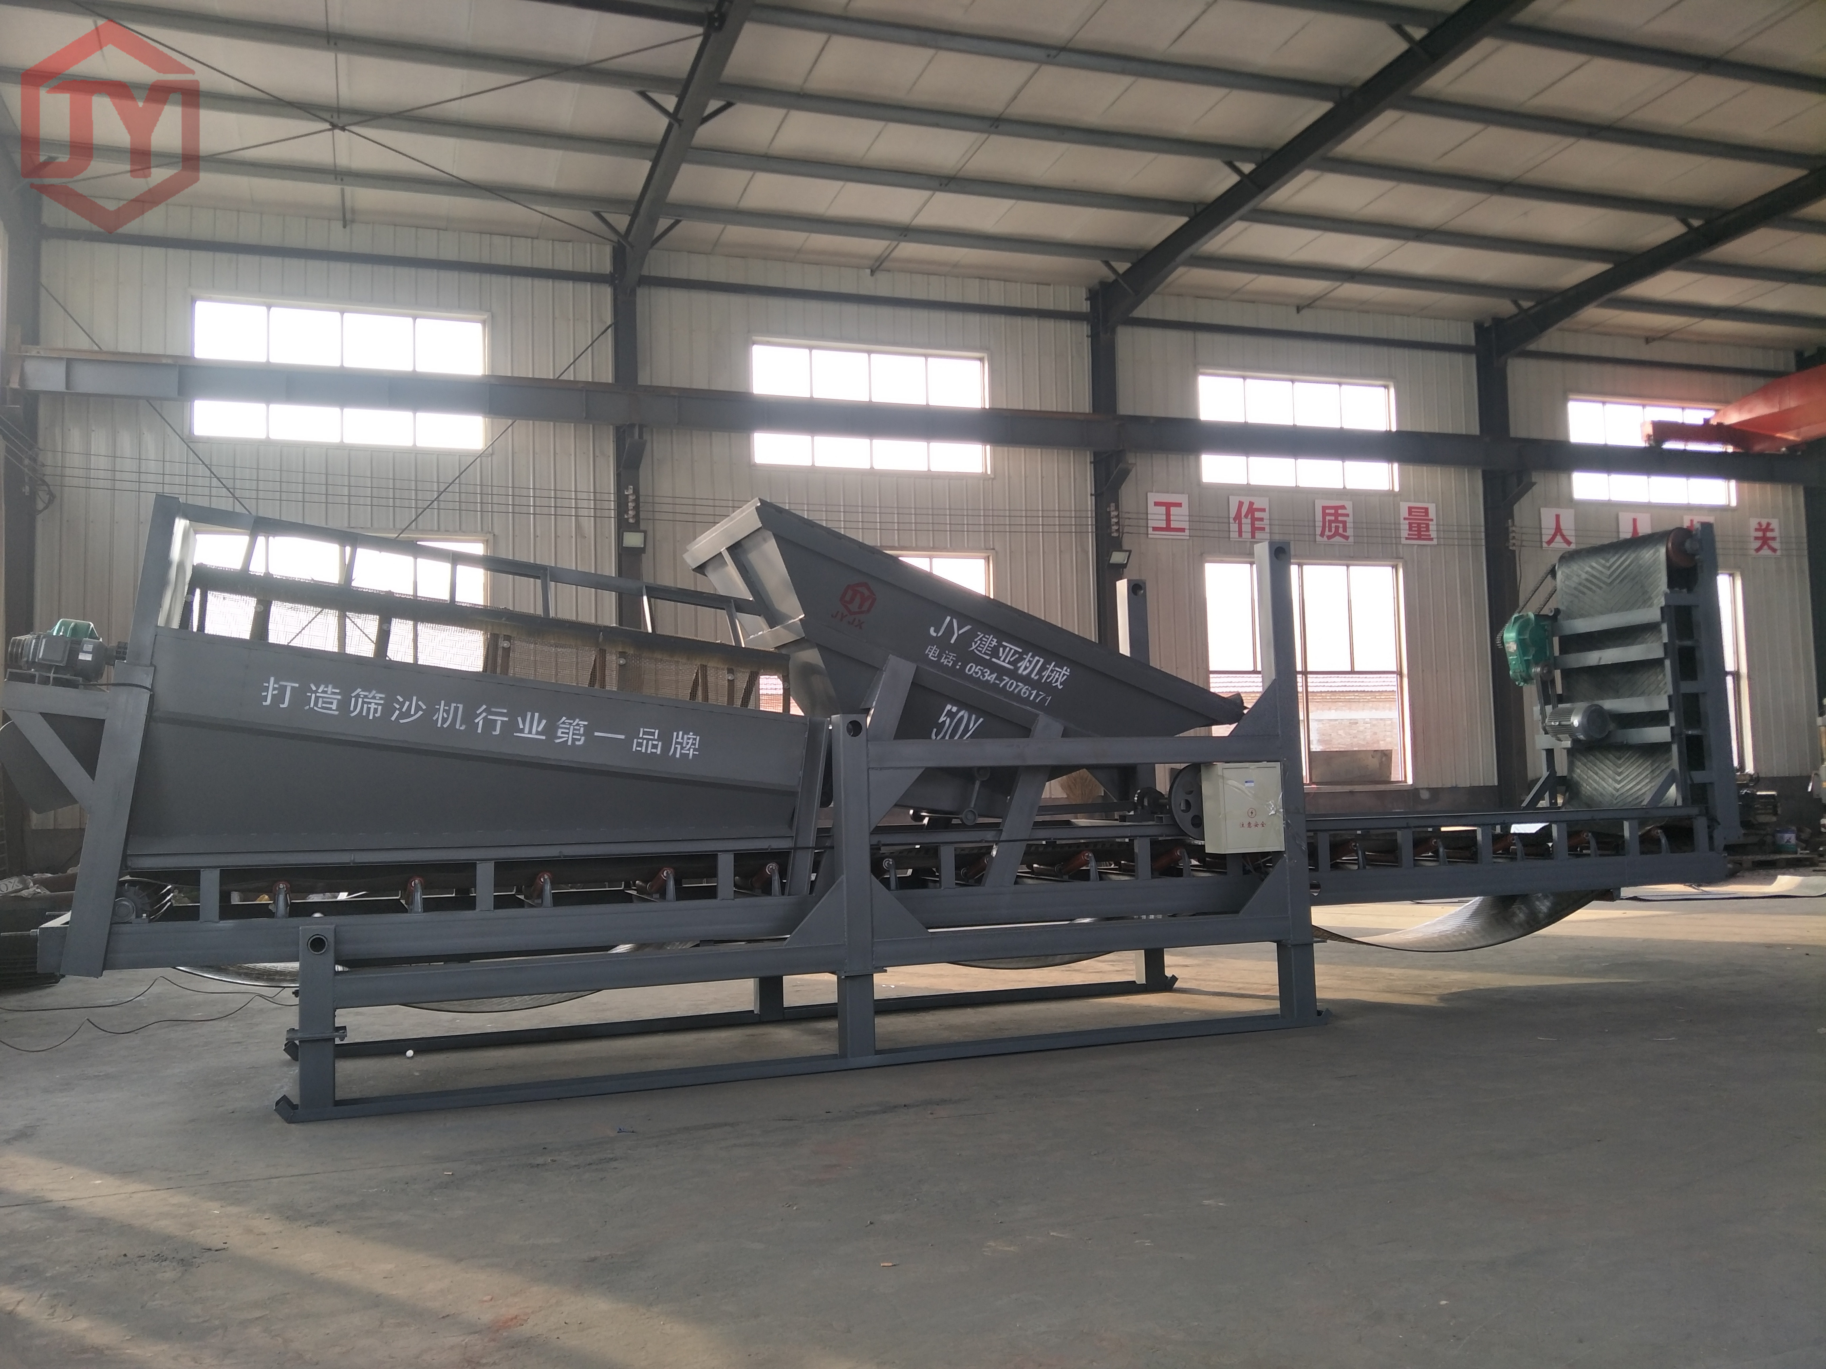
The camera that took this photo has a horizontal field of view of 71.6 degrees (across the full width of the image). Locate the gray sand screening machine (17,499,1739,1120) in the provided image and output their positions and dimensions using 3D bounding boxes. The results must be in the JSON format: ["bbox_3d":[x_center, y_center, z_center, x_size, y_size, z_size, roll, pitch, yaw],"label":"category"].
[{"bbox_3d":[0.460,0.501,7.708,9.970,3.040,1.800,0,-4,-16],"label":"gray sand screening machine"}]

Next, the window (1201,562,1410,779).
[{"bbox_3d":[5.346,-0.141,17.073,3.070,3.060,0.140,0,-4,-16],"label":"window"}]

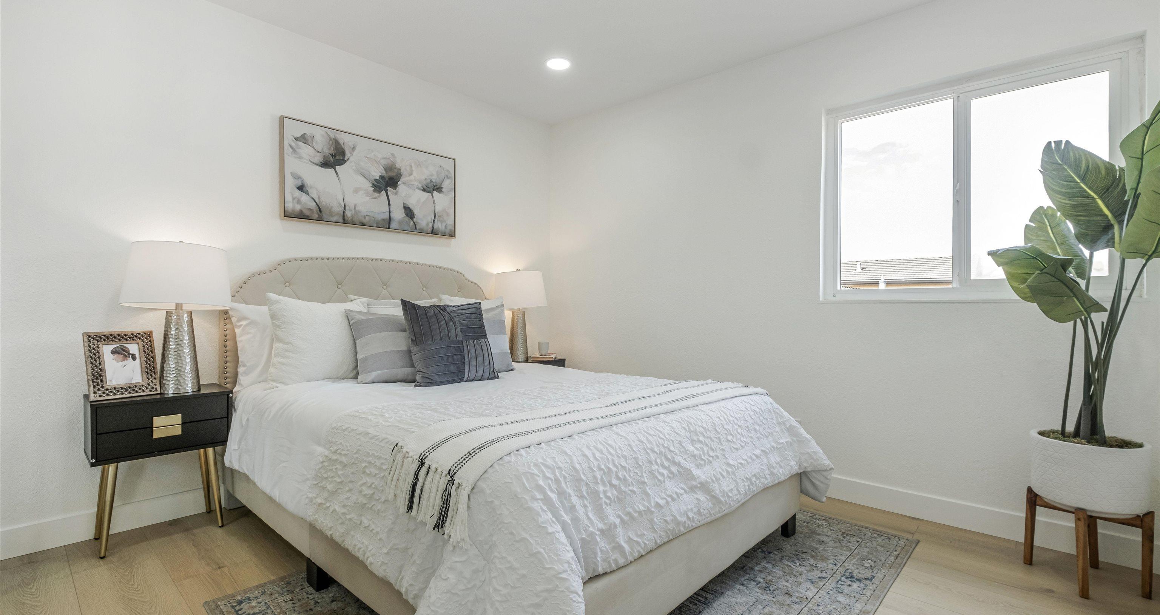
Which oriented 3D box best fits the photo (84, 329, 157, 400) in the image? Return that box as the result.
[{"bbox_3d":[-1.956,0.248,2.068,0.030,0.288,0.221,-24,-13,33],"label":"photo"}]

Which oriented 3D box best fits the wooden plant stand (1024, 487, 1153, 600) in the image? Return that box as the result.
[{"bbox_3d":[1.841,0.844,1.762,0.239,0.303,0.239,0,0,5],"label":"wooden plant stand"}]

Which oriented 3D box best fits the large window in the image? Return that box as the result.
[{"bbox_3d":[1.743,-0.539,2.230,1.121,1.010,0.091,0,0,41],"label":"large window"}]

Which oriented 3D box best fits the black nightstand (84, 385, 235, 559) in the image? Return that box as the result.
[{"bbox_3d":[-1.855,0.688,2.142,0.288,0.616,0.461,0,0,42],"label":"black nightstand"}]

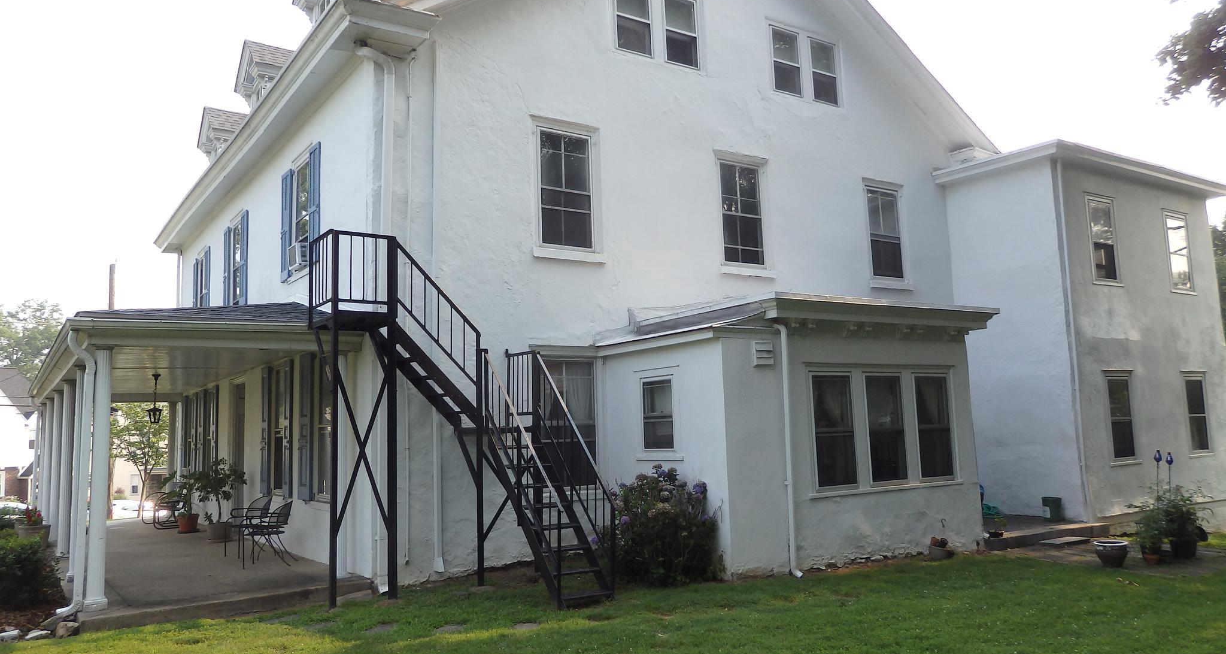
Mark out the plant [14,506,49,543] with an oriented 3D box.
[{"bbox_3d":[-9.125,3.210,13.928,0.535,0.728,0.535,3,-8,-34],"label":"plant"}]

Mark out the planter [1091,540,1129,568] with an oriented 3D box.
[{"bbox_3d":[6.429,2.928,11.466,0.448,0.314,0.448,3,-8,-34],"label":"planter"}]

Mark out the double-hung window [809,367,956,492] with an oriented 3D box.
[{"bbox_3d":[3.758,1.368,12.136,2.987,1.586,0.144,3,-8,-34],"label":"double-hung window"}]

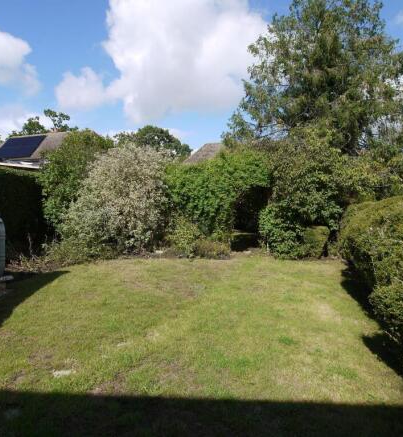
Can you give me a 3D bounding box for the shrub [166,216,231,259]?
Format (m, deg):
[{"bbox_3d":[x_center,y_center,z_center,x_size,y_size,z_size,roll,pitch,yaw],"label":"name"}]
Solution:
[{"bbox_3d":[-0.085,0.494,8.638,1.700,1.100,1.100,0,3,0],"label":"shrub"}]

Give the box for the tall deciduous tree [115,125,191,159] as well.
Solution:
[{"bbox_3d":[-6.053,-6.058,37.733,9.500,11.120,9.000,0,3,0],"label":"tall deciduous tree"}]

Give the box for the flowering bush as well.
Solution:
[{"bbox_3d":[-2.553,-0.589,9.082,3.100,3.220,2.500,0,3,0],"label":"flowering bush"}]

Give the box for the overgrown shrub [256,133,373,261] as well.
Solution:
[{"bbox_3d":[3.376,-0.794,9.071,3.400,3.630,2.400,0,3,0],"label":"overgrown shrub"}]

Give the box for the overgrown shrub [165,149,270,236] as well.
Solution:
[{"bbox_3d":[0.496,-0.587,9.482,3.200,3.170,1.800,0,3,0],"label":"overgrown shrub"}]

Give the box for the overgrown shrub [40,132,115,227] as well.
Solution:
[{"bbox_3d":[-3.937,-0.946,9.964,2.700,3.840,2.400,0,3,0],"label":"overgrown shrub"}]

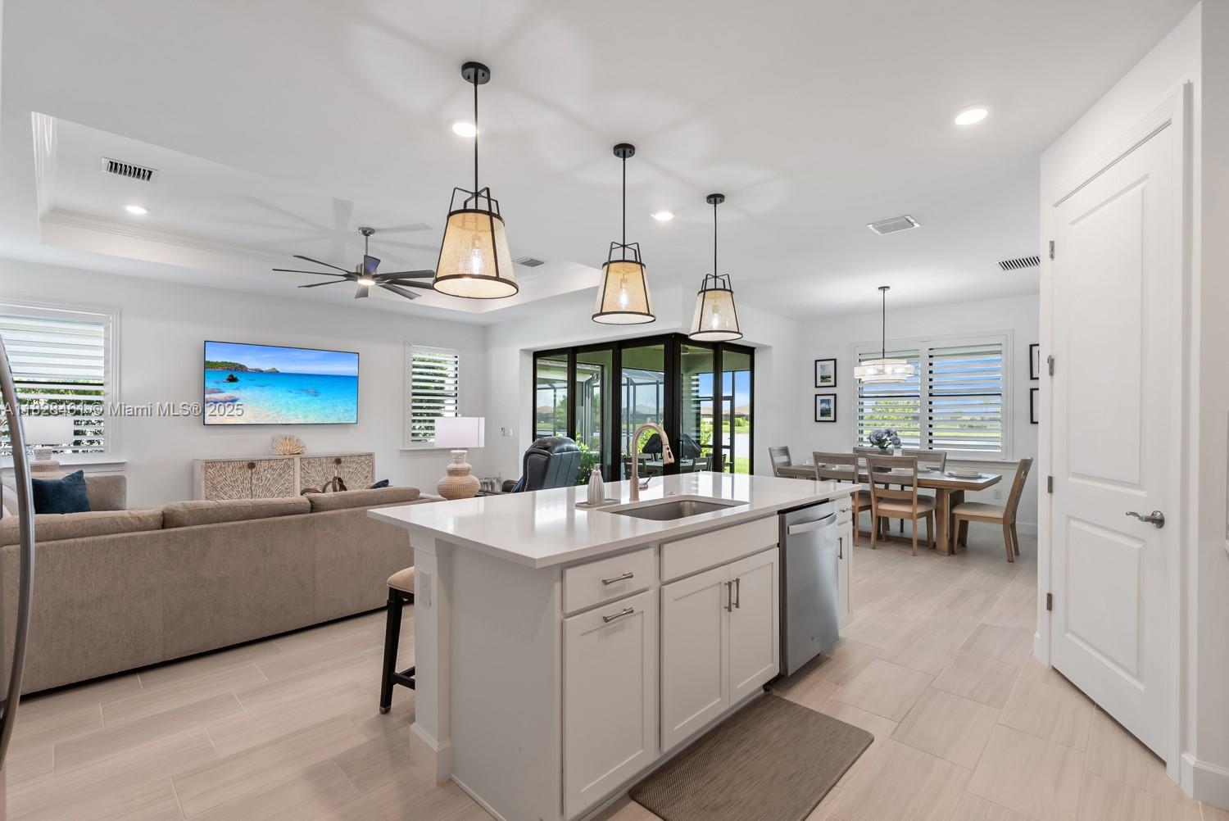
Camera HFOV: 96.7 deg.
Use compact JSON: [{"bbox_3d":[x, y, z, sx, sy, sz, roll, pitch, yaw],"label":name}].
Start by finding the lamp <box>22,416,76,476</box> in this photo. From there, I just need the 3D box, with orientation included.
[{"bbox_3d":[-5.322,0.428,5.100,0.420,0.740,0.420,0,-1,45],"label":"lamp"}]

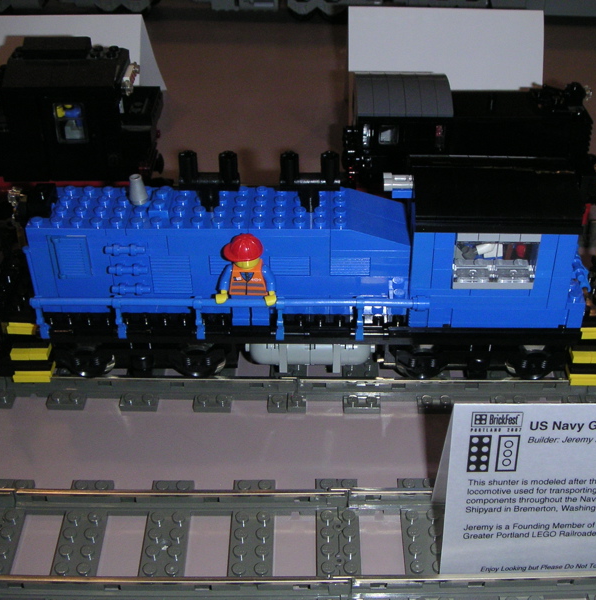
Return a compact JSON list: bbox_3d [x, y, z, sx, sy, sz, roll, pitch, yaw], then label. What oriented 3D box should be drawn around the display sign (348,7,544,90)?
[{"bbox_3d":[0.102,-0.174,0.616,0.137,0.065,0.042,1,37,2],"label":"display sign"}]

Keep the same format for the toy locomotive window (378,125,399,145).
[{"bbox_3d":[0.046,-0.085,0.449,0.010,0.012,0.004,0,37,1],"label":"toy locomotive window"}]

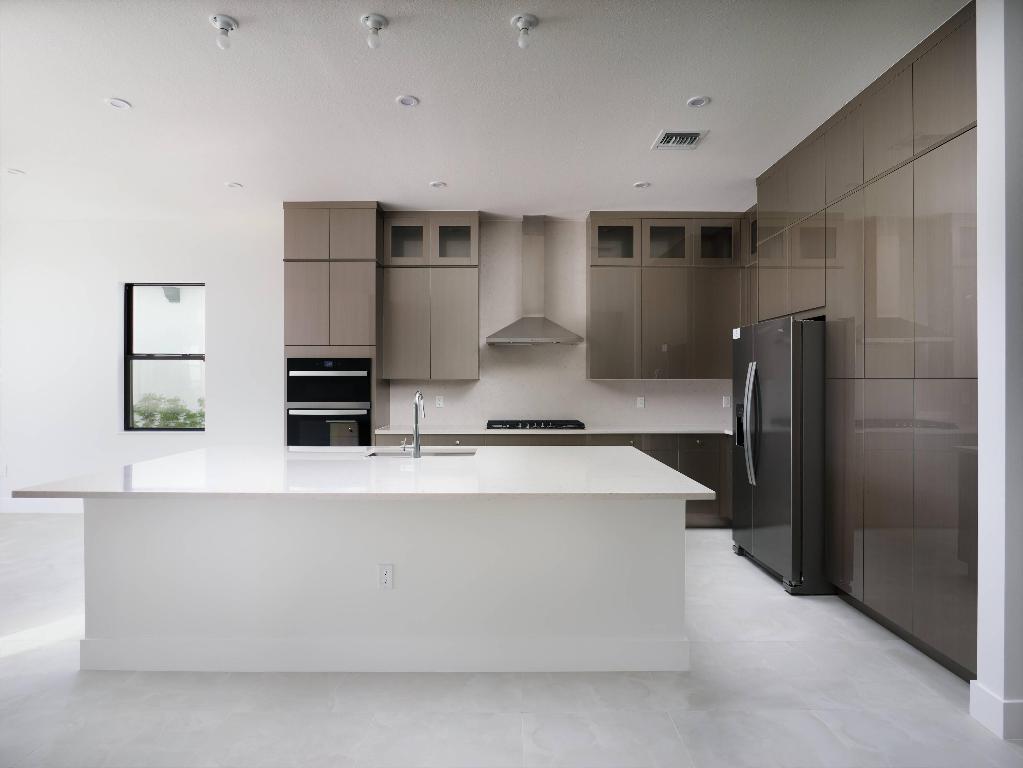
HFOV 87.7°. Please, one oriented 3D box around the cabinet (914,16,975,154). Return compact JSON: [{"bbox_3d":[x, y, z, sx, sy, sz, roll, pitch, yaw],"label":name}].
[{"bbox_3d":[2.299,-1.366,2.457,0.580,0.470,0.360,0,1,0],"label":"cabinet"}]

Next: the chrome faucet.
[{"bbox_3d":[-0.557,0.234,3.242,0.056,0.406,0.225,0,1,0],"label":"chrome faucet"}]

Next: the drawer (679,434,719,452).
[{"bbox_3d":[1.688,0.532,5.050,0.361,0.145,0.500,0,1,0],"label":"drawer"}]

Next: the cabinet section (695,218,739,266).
[{"bbox_3d":[1.997,-1.378,5.330,0.454,0.469,0.330,0,1,0],"label":"cabinet section"}]

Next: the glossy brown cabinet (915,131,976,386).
[{"bbox_3d":[2.299,-0.566,2.466,0.580,1.080,0.360,0,1,0],"label":"glossy brown cabinet"}]

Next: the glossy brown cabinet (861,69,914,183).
[{"bbox_3d":[2.340,-1.396,2.885,0.610,0.461,0.377,0,0,0],"label":"glossy brown cabinet"}]

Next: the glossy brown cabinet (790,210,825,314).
[{"bbox_3d":[2.304,-0.808,3.620,0.580,0.620,0.464,0,1,0],"label":"glossy brown cabinet"}]

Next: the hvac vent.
[{"bbox_3d":[1.167,-1.657,3.634,0.328,0.025,0.310,0,1,0],"label":"hvac vent"}]

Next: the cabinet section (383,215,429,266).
[{"bbox_3d":[-1.012,-1.393,5.316,0.454,0.497,0.330,0,1,0],"label":"cabinet section"}]

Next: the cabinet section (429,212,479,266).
[{"bbox_3d":[-0.548,-1.394,5.318,0.464,0.497,0.330,0,1,0],"label":"cabinet section"}]

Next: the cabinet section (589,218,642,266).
[{"bbox_3d":[1.011,-1.376,5.326,0.501,0.469,0.330,0,1,0],"label":"cabinet section"}]

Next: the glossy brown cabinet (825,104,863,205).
[{"bbox_3d":[2.340,-1.399,3.264,0.610,0.461,0.380,0,0,0],"label":"glossy brown cabinet"}]

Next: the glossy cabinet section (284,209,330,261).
[{"bbox_3d":[-1.866,-1.370,5.162,0.404,0.468,0.610,0,1,0],"label":"glossy cabinet section"}]

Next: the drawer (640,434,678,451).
[{"bbox_3d":[1.338,0.532,5.051,0.338,0.145,0.500,0,1,0],"label":"drawer"}]

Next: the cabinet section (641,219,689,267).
[{"bbox_3d":[1.498,-1.373,5.315,0.488,0.456,0.330,0,0,0],"label":"cabinet section"}]

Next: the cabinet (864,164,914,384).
[{"bbox_3d":[2.301,-0.569,2.826,0.580,1.080,0.374,0,1,0],"label":"cabinet"}]

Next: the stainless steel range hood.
[{"bbox_3d":[0.223,-1.031,5.240,0.914,1.307,0.500,0,0,0],"label":"stainless steel range hood"}]

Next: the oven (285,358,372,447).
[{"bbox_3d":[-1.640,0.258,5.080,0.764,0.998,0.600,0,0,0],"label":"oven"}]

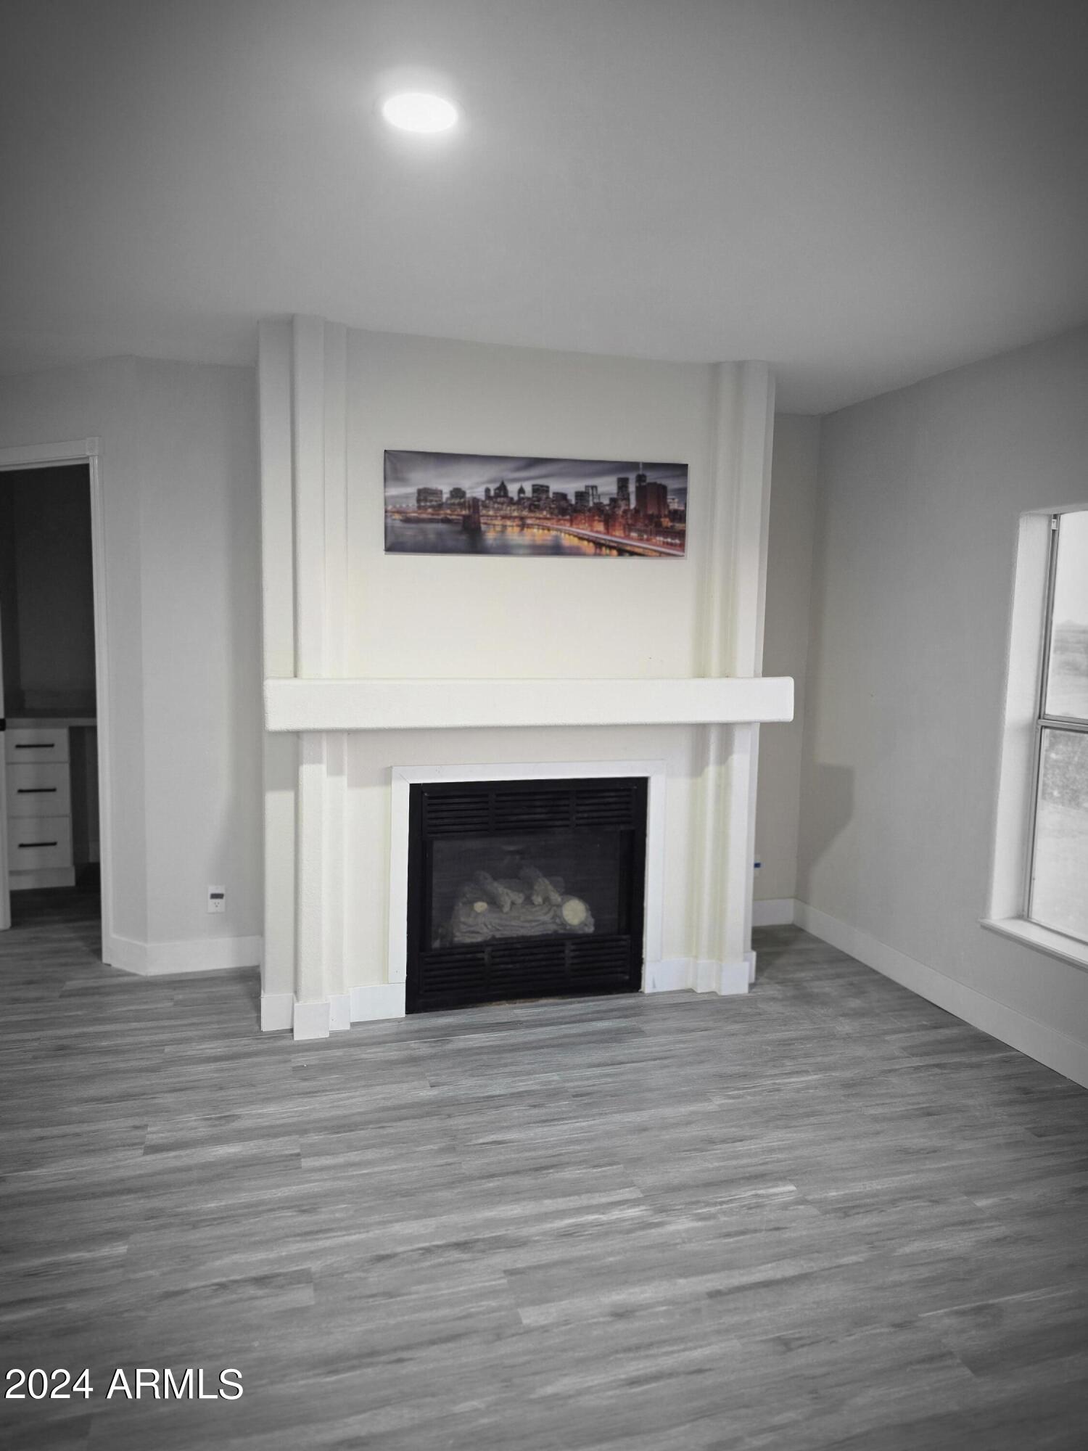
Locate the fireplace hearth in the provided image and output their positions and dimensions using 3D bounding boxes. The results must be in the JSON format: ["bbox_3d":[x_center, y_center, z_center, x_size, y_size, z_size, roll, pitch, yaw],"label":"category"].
[{"bbox_3d":[-0.068,0.626,3.703,0.931,0.862,0.120,-1,6,-16],"label":"fireplace hearth"}]

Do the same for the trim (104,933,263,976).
[{"bbox_3d":[-1.496,0.941,4.036,0.622,0.128,0.178,-1,6,-16],"label":"trim"}]

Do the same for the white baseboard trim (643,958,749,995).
[{"bbox_3d":[0.605,1.000,3.821,0.400,0.126,0.118,-1,6,-16],"label":"white baseboard trim"}]

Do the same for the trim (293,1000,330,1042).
[{"bbox_3d":[-0.808,1.027,3.361,0.122,0.126,0.020,-1,6,-16],"label":"trim"}]

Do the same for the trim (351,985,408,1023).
[{"bbox_3d":[-0.608,1.012,3.528,0.202,0.126,0.020,-1,6,-16],"label":"trim"}]

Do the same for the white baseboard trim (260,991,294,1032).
[{"bbox_3d":[-0.943,1.017,3.430,0.112,0.126,0.020,-1,6,-16],"label":"white baseboard trim"}]

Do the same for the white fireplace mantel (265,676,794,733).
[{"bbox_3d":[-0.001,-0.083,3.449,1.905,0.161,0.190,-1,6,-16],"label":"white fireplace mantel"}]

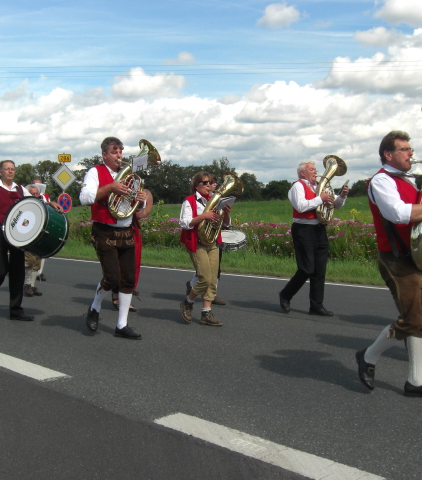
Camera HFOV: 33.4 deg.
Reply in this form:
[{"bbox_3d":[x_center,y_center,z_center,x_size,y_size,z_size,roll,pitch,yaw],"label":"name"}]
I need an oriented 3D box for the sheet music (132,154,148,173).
[{"bbox_3d":[-0.652,-0.700,6.450,0.180,0.150,0.015,-9,17,-38],"label":"sheet music"}]

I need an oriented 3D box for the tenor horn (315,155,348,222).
[{"bbox_3d":[1.329,-0.557,7.750,0.290,0.730,0.320,15,3,42],"label":"tenor horn"}]

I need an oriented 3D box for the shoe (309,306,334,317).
[{"bbox_3d":[1.274,0.824,8.100,0.285,0.110,0.105,2,3,38],"label":"shoe"}]

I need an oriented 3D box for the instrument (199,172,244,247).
[{"bbox_3d":[0.100,-0.332,7.400,0.330,0.740,0.290,23,2,-43],"label":"instrument"}]

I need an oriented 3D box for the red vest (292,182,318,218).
[{"bbox_3d":[1.069,-0.458,7.950,0.280,0.470,0.400,1,3,40],"label":"red vest"}]

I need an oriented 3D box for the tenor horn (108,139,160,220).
[{"bbox_3d":[-0.689,-0.534,6.250,0.350,0.720,0.290,24,2,-42],"label":"tenor horn"}]

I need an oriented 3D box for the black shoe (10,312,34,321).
[{"bbox_3d":[-2.071,0.833,7.700,0.300,0.110,0.105,1,3,33],"label":"black shoe"}]

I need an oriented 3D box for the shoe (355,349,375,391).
[{"bbox_3d":[1.044,0.879,4.750,0.120,0.285,0.110,-34,-21,36],"label":"shoe"}]

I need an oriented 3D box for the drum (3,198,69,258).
[{"bbox_3d":[-1.895,-0.131,7.650,0.610,0.610,0.370,0,-15,30],"label":"drum"}]

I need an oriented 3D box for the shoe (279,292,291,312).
[{"bbox_3d":[0.859,0.721,8.100,0.100,0.280,0.115,-2,-34,-32],"label":"shoe"}]

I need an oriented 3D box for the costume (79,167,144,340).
[{"bbox_3d":[-0.935,0.099,6.600,0.560,1.600,0.550,-2,3,-43],"label":"costume"}]

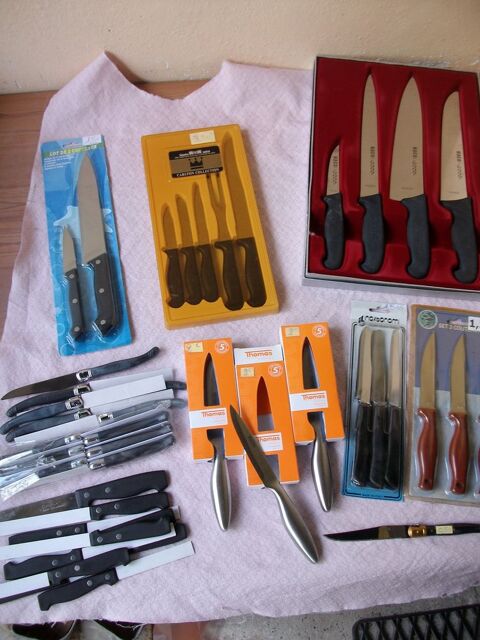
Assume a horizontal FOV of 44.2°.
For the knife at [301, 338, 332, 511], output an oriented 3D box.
[{"bbox_3d":[0.100,0.133,0.788,0.024,0.020,0.233,-4,69,-3],"label":"knife"}]

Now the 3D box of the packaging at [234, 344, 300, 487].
[{"bbox_3d":[0.034,0.125,0.790,0.065,0.022,0.184,-5,69,-4],"label":"packaging"}]

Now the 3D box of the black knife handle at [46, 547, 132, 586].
[{"bbox_3d":[-0.180,0.298,0.713,0.095,0.015,0.024,-16,71,-8],"label":"black knife handle"}]

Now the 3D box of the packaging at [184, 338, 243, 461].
[{"bbox_3d":[-0.035,0.106,0.795,0.065,0.022,0.160,-5,69,-4],"label":"packaging"}]

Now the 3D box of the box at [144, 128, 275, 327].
[{"bbox_3d":[-0.051,-0.148,0.887,0.157,0.030,0.315,-9,70,-5],"label":"box"}]

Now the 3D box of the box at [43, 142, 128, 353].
[{"bbox_3d":[-0.234,-0.126,0.876,0.099,0.024,0.358,-10,70,-5],"label":"box"}]

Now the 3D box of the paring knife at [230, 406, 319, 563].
[{"bbox_3d":[0.043,0.206,0.753,0.024,0.019,0.221,-27,77,-11],"label":"paring knife"}]

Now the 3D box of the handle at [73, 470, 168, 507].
[{"bbox_3d":[-0.146,0.214,0.751,0.120,0.016,0.029,-11,70,-6],"label":"handle"}]

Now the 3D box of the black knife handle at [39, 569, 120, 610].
[{"bbox_3d":[-0.192,0.323,0.711,0.094,0.015,0.022,-19,71,-9],"label":"black knife handle"}]

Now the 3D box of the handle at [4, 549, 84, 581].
[{"bbox_3d":[-0.235,0.295,0.714,0.093,0.015,0.024,-7,70,-4],"label":"handle"}]

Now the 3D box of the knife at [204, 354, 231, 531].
[{"bbox_3d":[-0.030,0.154,0.776,0.027,0.020,0.234,-4,69,-3],"label":"knife"}]

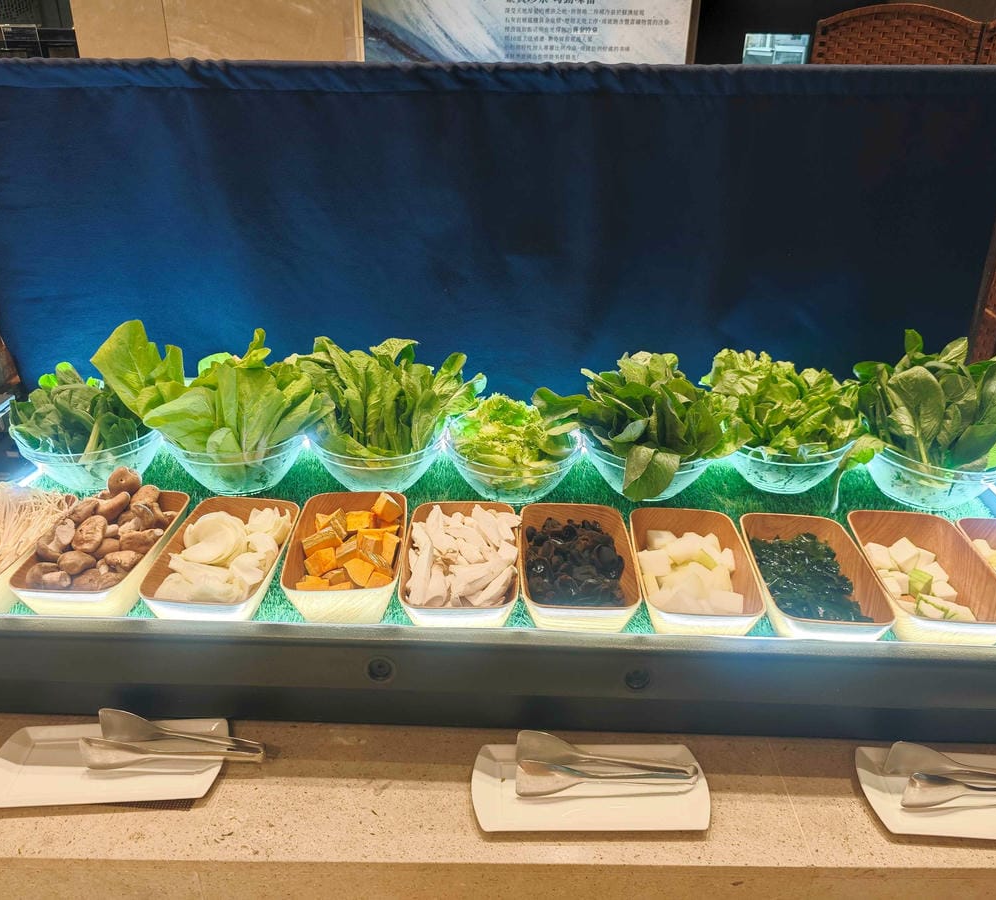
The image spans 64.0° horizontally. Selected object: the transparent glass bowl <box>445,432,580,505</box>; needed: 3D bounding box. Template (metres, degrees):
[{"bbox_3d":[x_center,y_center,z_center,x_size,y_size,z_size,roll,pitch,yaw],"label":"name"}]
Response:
[{"bbox_3d":[0.024,0.024,1.361,0.225,0.107,0.225,1,27,0],"label":"transparent glass bowl"}]

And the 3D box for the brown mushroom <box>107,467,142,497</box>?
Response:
[{"bbox_3d":[-0.546,0.046,1.166,0.050,0.041,0.045,2,28,0],"label":"brown mushroom"}]

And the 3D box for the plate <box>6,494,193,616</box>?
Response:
[{"bbox_3d":[-0.541,0.151,1.124,0.153,0.069,0.265,2,25,3],"label":"plate"}]

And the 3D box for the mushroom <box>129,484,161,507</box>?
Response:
[{"bbox_3d":[-0.515,0.066,1.164,0.043,0.034,0.042,2,28,0],"label":"mushroom"}]

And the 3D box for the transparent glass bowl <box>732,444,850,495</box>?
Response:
[{"bbox_3d":[0.490,0.016,1.403,0.231,0.104,0.231,2,25,2],"label":"transparent glass bowl"}]

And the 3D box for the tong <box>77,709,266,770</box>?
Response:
[{"bbox_3d":[-0.418,0.378,1.035,0.228,0.050,0.056,2,28,2],"label":"tong"}]

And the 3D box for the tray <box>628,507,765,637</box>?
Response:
[{"bbox_3d":[0.270,0.179,1.130,0.153,0.065,0.245,2,28,1],"label":"tray"}]

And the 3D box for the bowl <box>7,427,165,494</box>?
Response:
[{"bbox_3d":[-0.699,0.004,1.381,0.225,0.107,0.225,1,27,0],"label":"bowl"}]

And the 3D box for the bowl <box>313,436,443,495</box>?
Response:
[{"bbox_3d":[-0.210,0.010,1.383,0.225,0.107,0.225,1,27,0],"label":"bowl"}]

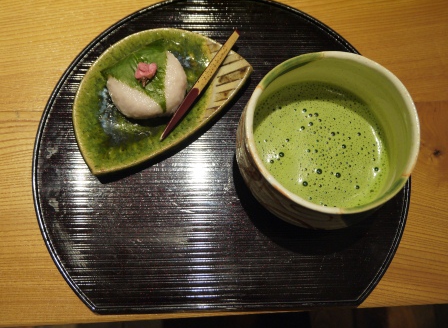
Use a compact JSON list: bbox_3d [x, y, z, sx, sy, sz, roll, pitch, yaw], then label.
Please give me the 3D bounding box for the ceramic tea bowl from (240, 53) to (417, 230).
[{"bbox_3d":[0.069,-0.013,0.317,0.117,0.080,0.117,0,76,0],"label":"ceramic tea bowl"}]

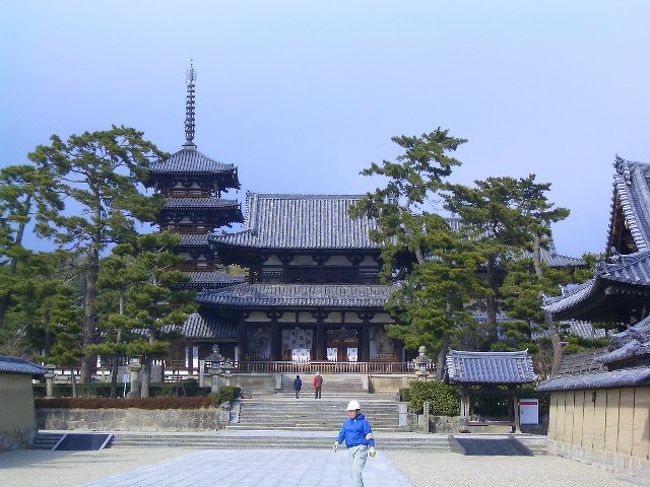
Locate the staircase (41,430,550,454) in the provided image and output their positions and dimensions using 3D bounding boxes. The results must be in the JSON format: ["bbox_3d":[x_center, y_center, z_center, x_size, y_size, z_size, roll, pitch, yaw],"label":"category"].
[{"bbox_3d":[-1.278,7.158,50.001,18.300,0.575,1.500,0,-7,1],"label":"staircase"}]

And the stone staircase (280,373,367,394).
[{"bbox_3d":[-0.148,10.398,103.201,6.300,1.500,2.400,0,-7,1],"label":"stone staircase"}]

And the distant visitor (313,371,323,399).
[{"bbox_3d":[-0.427,8.848,86.590,0.560,1.730,0.400,0,-6,1],"label":"distant visitor"}]

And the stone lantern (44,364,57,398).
[{"bbox_3d":[-13.819,6.955,70.000,0.600,1.702,0.600,0,-7,1],"label":"stone lantern"}]

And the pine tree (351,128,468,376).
[{"bbox_3d":[4.684,1.081,77.000,6.900,14.810,6.500,0,-7,1],"label":"pine tree"}]

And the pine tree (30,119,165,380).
[{"bbox_3d":[-13.431,1.063,82.000,8.200,15.830,7.600,0,-7,1],"label":"pine tree"}]

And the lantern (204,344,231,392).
[{"bbox_3d":[-5.832,6.911,75.000,1.300,2.896,1.300,0,-7,1],"label":"lantern"}]

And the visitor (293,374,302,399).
[{"bbox_3d":[-1.652,8.974,86.595,0.480,1.482,0.380,0,-6,1],"label":"visitor"}]

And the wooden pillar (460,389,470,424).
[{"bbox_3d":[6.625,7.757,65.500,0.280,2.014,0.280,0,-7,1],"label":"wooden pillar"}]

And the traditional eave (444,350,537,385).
[{"bbox_3d":[7.923,5.962,66.498,4.400,1.620,3.200,0,-7,1],"label":"traditional eave"}]

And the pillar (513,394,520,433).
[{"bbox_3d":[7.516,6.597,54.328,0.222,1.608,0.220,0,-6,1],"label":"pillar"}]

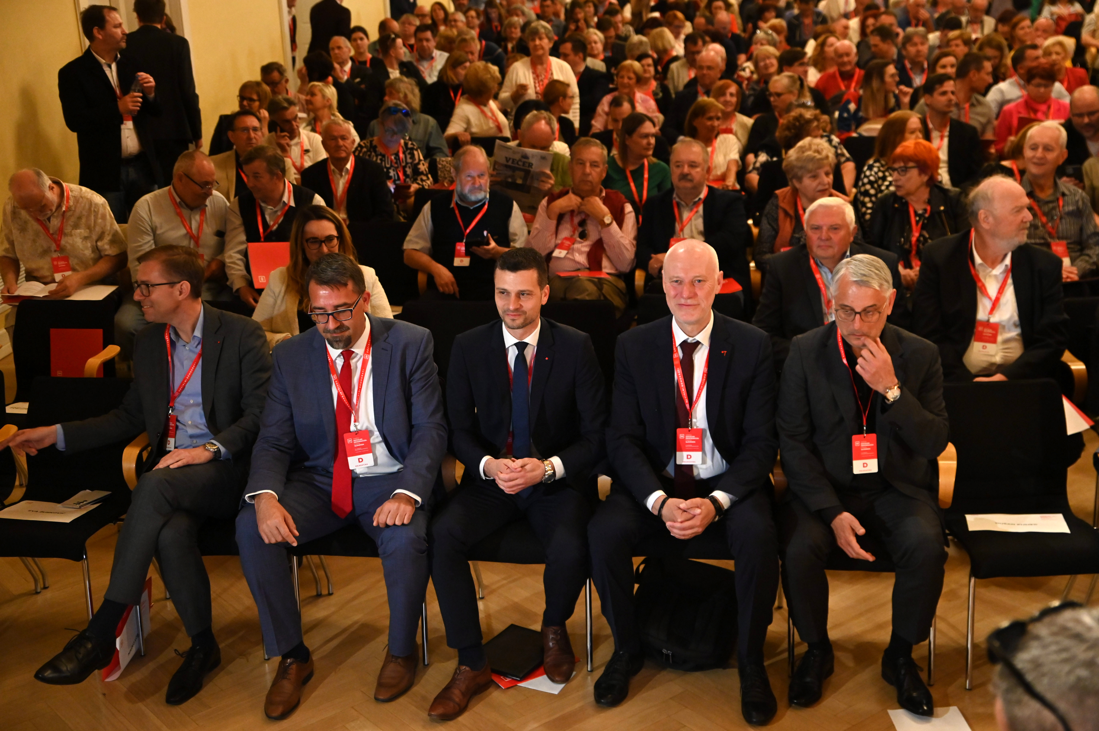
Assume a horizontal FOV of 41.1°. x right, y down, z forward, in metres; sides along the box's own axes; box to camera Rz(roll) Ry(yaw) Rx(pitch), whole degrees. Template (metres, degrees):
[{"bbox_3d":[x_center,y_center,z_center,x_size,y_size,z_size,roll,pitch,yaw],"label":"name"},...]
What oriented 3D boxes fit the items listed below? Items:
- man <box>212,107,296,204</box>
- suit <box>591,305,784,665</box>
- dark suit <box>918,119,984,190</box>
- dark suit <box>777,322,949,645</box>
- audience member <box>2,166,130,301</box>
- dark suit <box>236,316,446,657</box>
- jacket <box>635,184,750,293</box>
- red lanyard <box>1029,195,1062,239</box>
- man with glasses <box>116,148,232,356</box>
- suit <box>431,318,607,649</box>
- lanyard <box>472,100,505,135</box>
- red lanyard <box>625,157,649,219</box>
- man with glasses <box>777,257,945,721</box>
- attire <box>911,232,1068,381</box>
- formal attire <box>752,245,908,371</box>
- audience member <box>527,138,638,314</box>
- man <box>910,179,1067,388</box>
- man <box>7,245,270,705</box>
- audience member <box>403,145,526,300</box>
[{"bbox_3d":[-1.489,-0.633,7.418,0.540,1.300,0.720,0,18,7],"label":"man"},{"bbox_3d":[0.399,0.351,4.289,0.560,0.980,0.620,0,18,8],"label":"suit"},{"bbox_3d":[2.001,-0.941,7.482,0.500,0.680,0.420,-2,18,1],"label":"dark suit"},{"bbox_3d":[0.902,0.342,4.235,0.510,0.880,0.640,0,18,8],"label":"dark suit"},{"bbox_3d":[-2.192,-0.236,6.460,0.620,1.220,0.800,-1,18,5],"label":"audience member"},{"bbox_3d":[-0.614,0.361,4.631,0.590,0.990,0.660,1,17,5],"label":"dark suit"},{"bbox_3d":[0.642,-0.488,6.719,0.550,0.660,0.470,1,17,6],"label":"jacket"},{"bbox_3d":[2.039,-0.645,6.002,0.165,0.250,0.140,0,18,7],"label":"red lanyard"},{"bbox_3d":[-1.613,-0.273,6.376,0.570,1.270,0.760,0,18,7],"label":"man with glasses"},{"bbox_3d":[-0.074,0.365,4.572,0.520,1.000,0.660,1,17,5],"label":"suit"},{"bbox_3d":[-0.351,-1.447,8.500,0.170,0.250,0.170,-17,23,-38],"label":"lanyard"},{"bbox_3d":[0.466,-0.919,7.695,0.130,0.350,0.130,0,17,4],"label":"red lanyard"},{"bbox_3d":[0.955,0.340,4.433,0.540,1.300,0.740,1,17,6],"label":"man with glasses"},{"bbox_3d":[1.537,-0.161,5.131,0.540,0.640,0.420,2,18,11],"label":"attire"},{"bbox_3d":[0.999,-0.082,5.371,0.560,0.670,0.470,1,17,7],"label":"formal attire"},{"bbox_3d":[0.155,-0.334,6.618,0.550,1.320,0.820,0,17,4],"label":"audience member"},{"bbox_3d":[1.640,0.017,5.373,0.590,1.340,0.820,1,17,5],"label":"man"},{"bbox_3d":[-1.295,0.288,4.591,0.757,1.310,0.726,4,19,17],"label":"man"},{"bbox_3d":[-0.387,-0.254,6.189,0.570,1.290,0.800,-1,18,5],"label":"audience member"}]

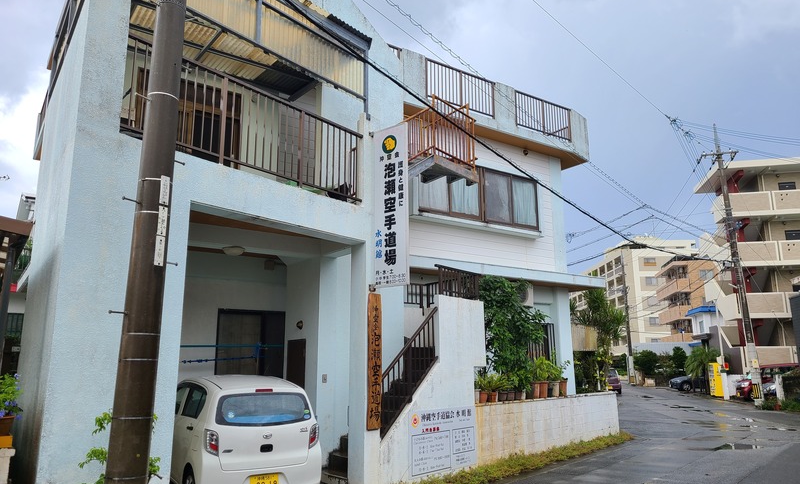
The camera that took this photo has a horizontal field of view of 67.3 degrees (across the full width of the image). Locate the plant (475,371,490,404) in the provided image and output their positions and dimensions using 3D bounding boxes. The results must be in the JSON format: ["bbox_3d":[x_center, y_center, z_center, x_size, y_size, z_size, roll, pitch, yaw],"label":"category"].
[{"bbox_3d":[1.420,2.519,10.403,0.280,0.550,0.280,0,-12,0],"label":"plant"}]

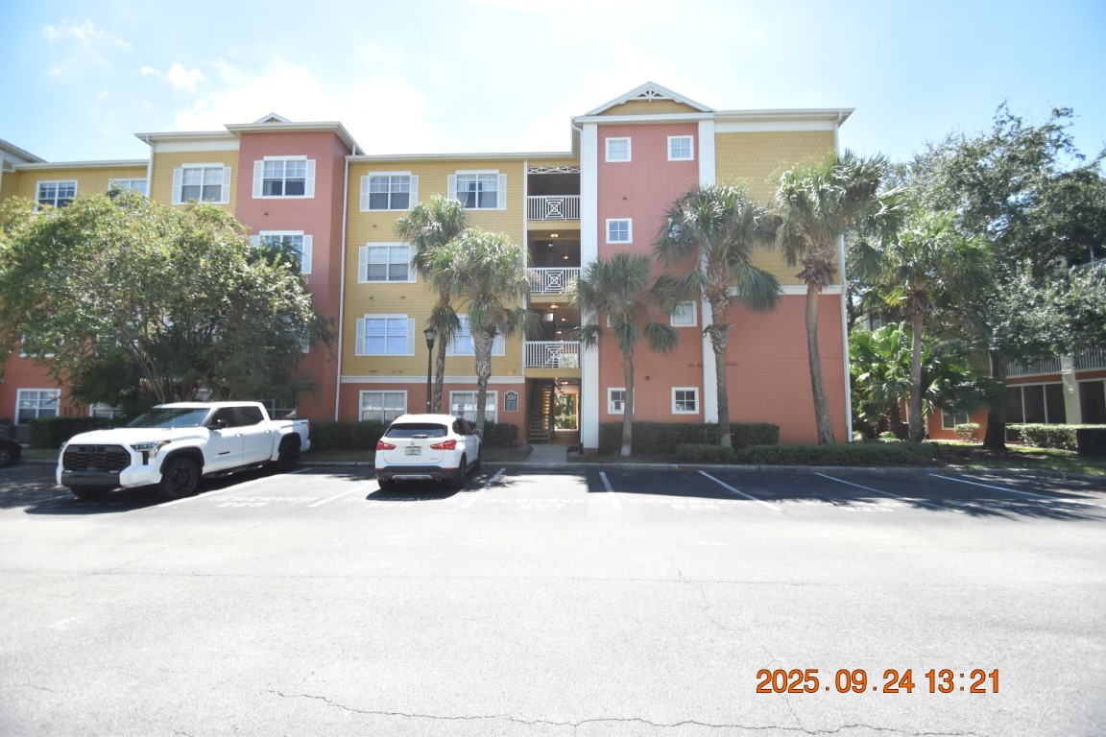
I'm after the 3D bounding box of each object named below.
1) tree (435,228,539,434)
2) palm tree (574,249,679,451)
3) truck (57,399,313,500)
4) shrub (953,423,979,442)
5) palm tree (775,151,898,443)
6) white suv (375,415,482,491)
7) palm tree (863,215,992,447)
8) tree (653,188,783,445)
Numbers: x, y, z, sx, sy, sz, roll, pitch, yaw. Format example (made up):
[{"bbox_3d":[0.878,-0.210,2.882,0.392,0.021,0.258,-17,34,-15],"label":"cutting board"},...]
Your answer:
[{"bbox_3d":[-2.350,-1.022,16.033,3.650,7.890,3.540,0,-5,0],"label":"tree"},{"bbox_3d":[2.445,-0.550,15.394,3.700,6.850,3.590,0,-5,0],"label":"palm tree"},{"bbox_3d":[-8.326,1.754,11.207,2.080,1.980,5.930,0,-5,0],"label":"truck"},{"bbox_3d":[18.332,2.855,20.438,0.940,0.890,0.910,0,-5,0],"label":"shrub"},{"bbox_3d":[9.585,-2.305,15.334,3.500,10.350,3.400,0,-5,0],"label":"palm tree"},{"bbox_3d":[-2.986,1.989,11.722,1.900,1.600,4.450,0,-5,-3],"label":"white suv"},{"bbox_3d":[13.175,-1.368,16.062,3.470,8.610,3.360,0,-5,0],"label":"palm tree"},{"bbox_3d":[5.586,-1.746,15.390,4.100,9.240,3.980,0,-5,0],"label":"tree"}]

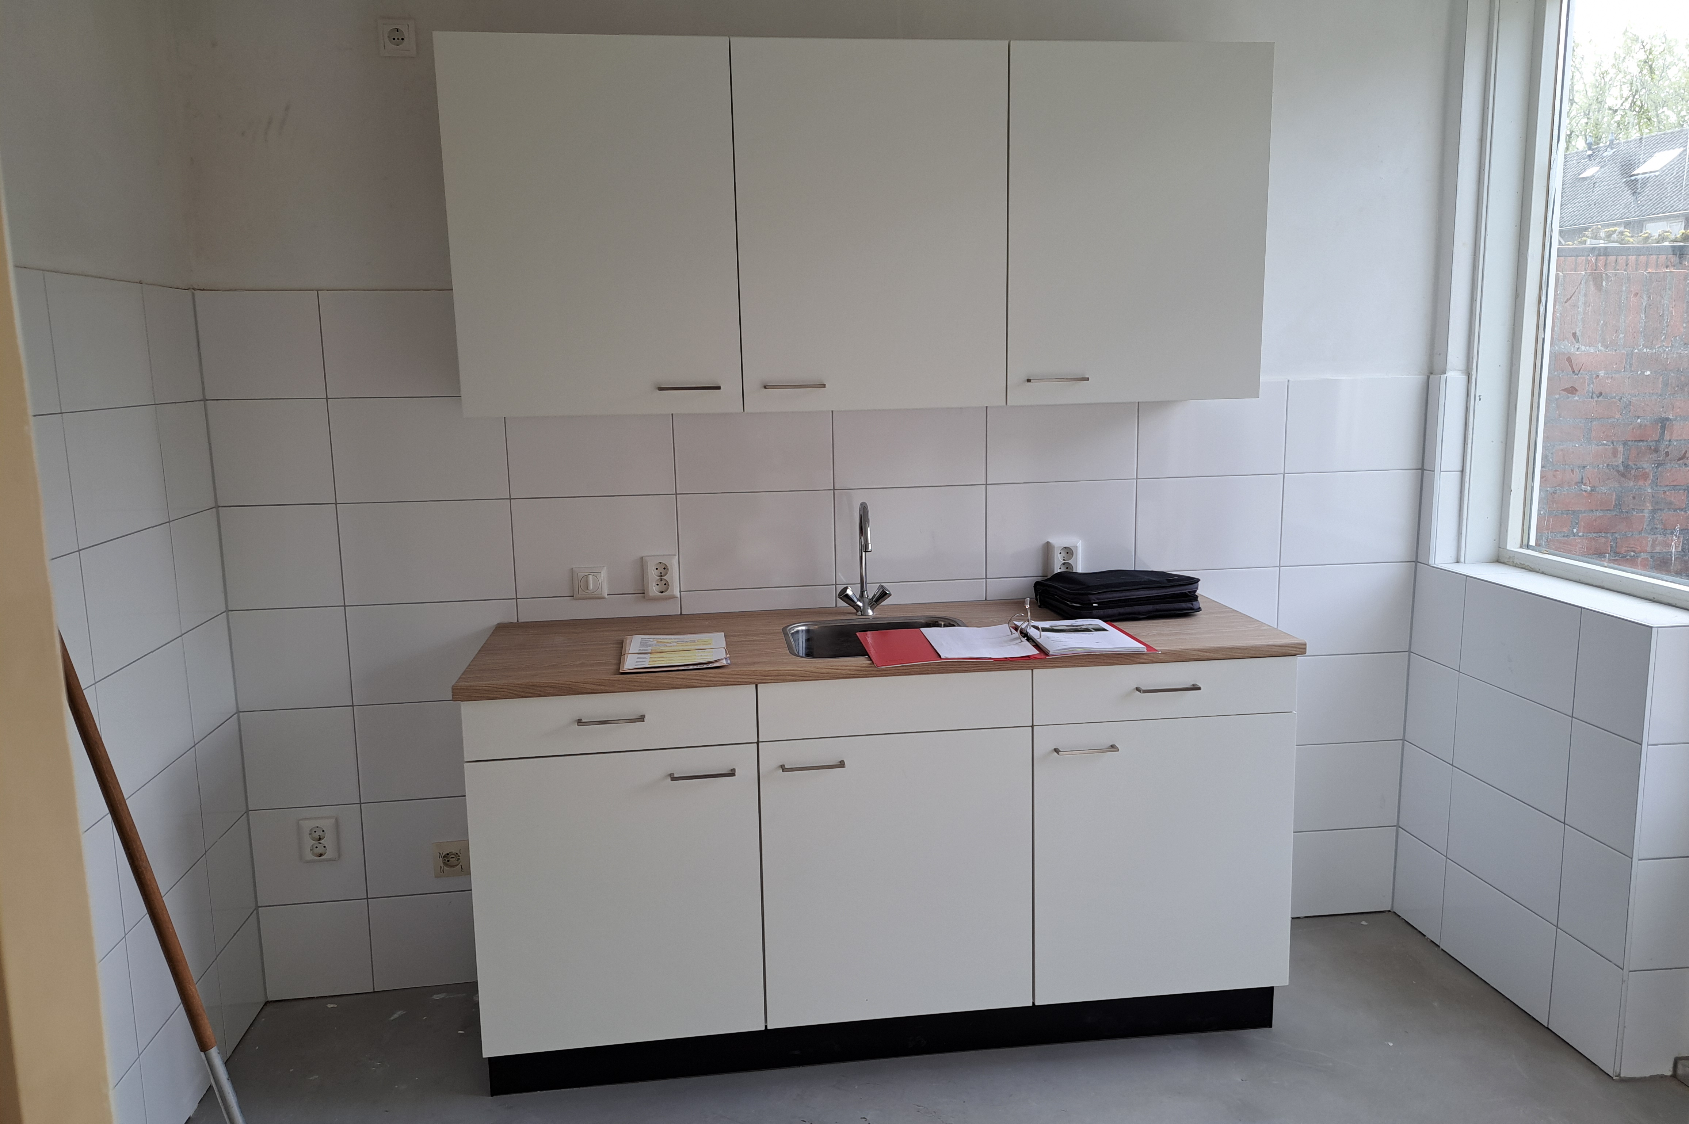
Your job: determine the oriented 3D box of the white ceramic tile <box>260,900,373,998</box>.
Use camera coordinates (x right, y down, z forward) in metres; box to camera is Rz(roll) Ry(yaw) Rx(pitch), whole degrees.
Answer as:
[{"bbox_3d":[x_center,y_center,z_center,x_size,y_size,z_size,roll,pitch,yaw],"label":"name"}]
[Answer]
[{"bbox_3d":[-1.350,0.995,3.011,0.265,0.251,0.010,-2,10,-7],"label":"white ceramic tile"}]

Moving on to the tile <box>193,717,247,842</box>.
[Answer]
[{"bbox_3d":[-1.479,0.520,2.779,0.010,0.250,0.258,-2,10,-8],"label":"tile"}]

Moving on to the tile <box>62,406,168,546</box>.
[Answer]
[{"bbox_3d":[-1.431,-0.179,2.306,0.010,0.250,0.400,-2,9,-8],"label":"tile"}]

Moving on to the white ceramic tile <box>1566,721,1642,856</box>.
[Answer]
[{"bbox_3d":[1.656,0.488,2.551,0.010,0.249,0.198,-2,9,-6],"label":"white ceramic tile"}]

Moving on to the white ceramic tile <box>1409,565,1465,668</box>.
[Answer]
[{"bbox_3d":[1.593,0.144,3.139,0.010,0.250,0.210,-2,10,-7],"label":"white ceramic tile"}]

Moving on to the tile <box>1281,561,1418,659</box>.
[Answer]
[{"bbox_3d":[1.369,0.134,3.205,0.390,0.249,0.010,-2,9,-7],"label":"tile"}]

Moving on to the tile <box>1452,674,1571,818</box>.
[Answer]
[{"bbox_3d":[1.626,0.443,2.855,0.010,0.250,0.400,-2,9,-7],"label":"tile"}]

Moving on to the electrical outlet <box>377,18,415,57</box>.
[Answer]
[{"bbox_3d":[-1.025,-1.201,2.682,0.080,0.080,0.015,-2,10,-7],"label":"electrical outlet"}]

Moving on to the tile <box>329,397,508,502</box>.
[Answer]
[{"bbox_3d":[-1.012,-0.270,2.801,0.396,0.249,0.014,-2,10,-7],"label":"tile"}]

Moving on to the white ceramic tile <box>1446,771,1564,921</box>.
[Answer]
[{"bbox_3d":[1.621,0.686,2.878,0.014,0.249,0.395,-2,10,-7],"label":"white ceramic tile"}]

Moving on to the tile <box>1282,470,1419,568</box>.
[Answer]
[{"bbox_3d":[1.356,-0.114,3.140,0.390,0.249,0.014,-2,10,-7],"label":"tile"}]

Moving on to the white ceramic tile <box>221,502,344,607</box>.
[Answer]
[{"bbox_3d":[-1.364,-0.010,2.844,0.265,0.249,0.010,-2,10,-7],"label":"white ceramic tile"}]

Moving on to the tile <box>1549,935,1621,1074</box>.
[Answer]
[{"bbox_3d":[1.665,0.987,2.631,0.010,0.255,0.198,-2,9,-6],"label":"tile"}]

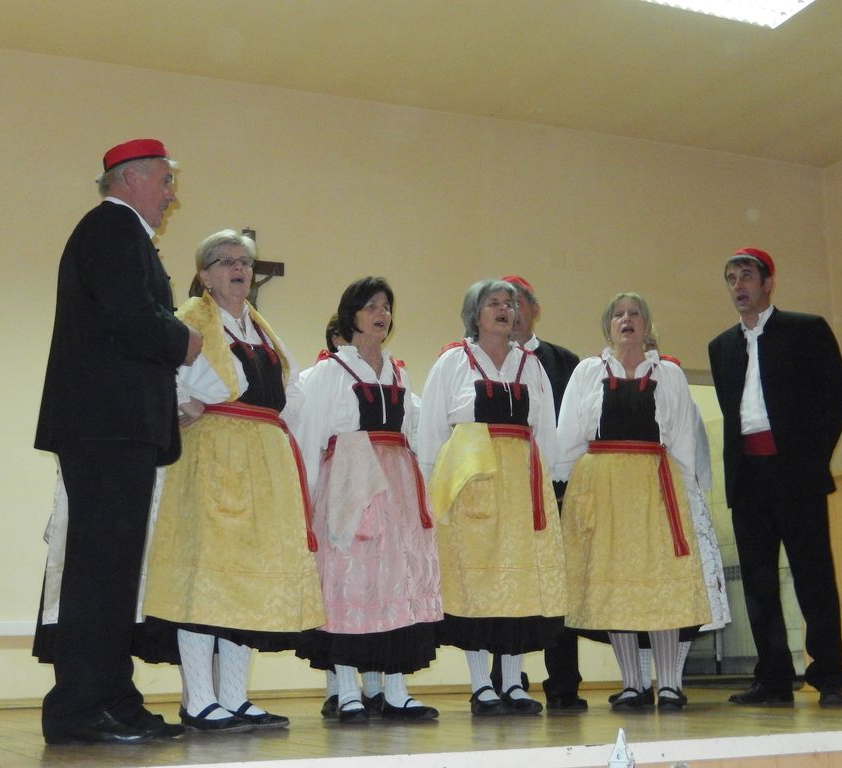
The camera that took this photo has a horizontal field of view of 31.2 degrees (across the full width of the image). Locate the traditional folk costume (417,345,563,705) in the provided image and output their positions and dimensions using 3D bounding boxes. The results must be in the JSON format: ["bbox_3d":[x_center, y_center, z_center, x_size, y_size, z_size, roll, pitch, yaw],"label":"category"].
[{"bbox_3d":[0.269,0.519,5.697,0.540,1.411,0.440,3,-11,-24],"label":"traditional folk costume"}]

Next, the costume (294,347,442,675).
[{"bbox_3d":[-0.187,0.448,5.476,0.550,1.191,0.460,5,-12,-31],"label":"costume"}]

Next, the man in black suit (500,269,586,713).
[{"bbox_3d":[0.443,0.410,6.167,0.520,1.780,0.360,0,-10,-5],"label":"man in black suit"}]

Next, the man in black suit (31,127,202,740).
[{"bbox_3d":[-0.876,0.134,4.460,0.480,1.795,0.540,-1,-10,0],"label":"man in black suit"}]

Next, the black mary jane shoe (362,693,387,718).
[{"bbox_3d":[-0.164,1.164,5.511,0.090,0.094,0.250,-2,-10,3],"label":"black mary jane shoe"}]

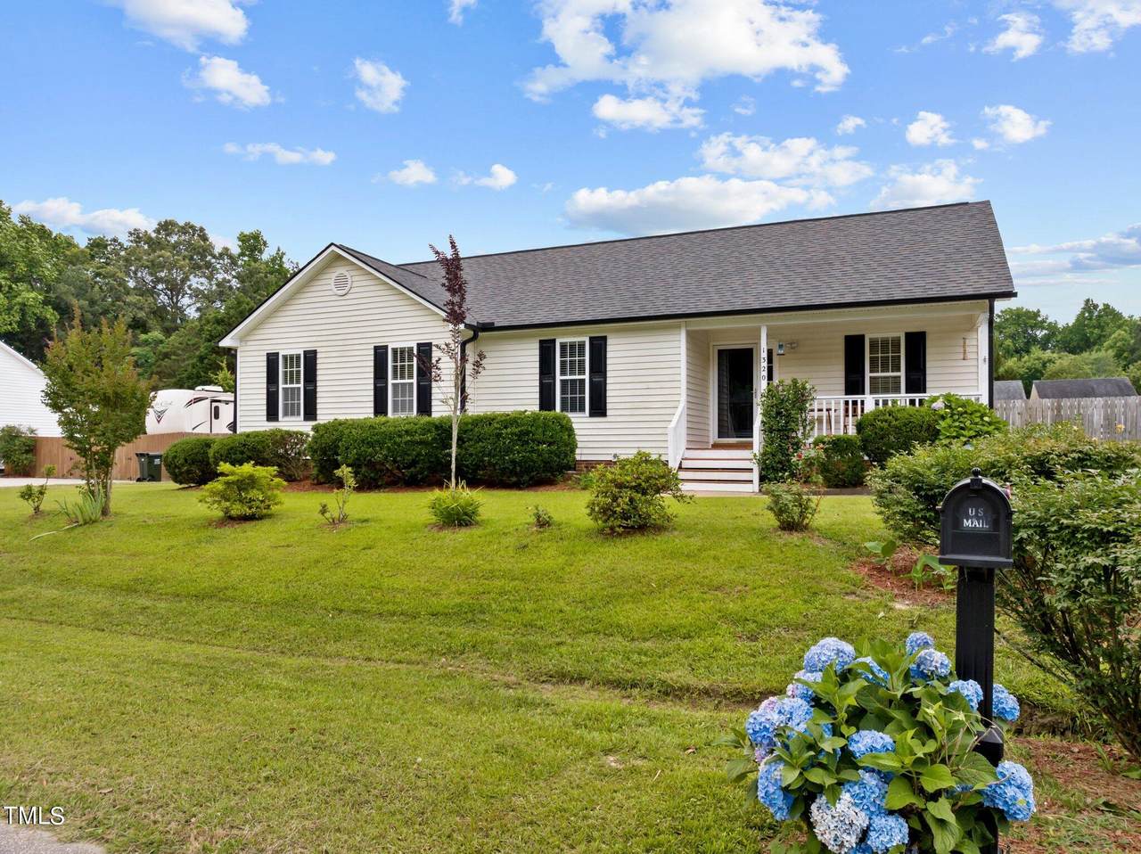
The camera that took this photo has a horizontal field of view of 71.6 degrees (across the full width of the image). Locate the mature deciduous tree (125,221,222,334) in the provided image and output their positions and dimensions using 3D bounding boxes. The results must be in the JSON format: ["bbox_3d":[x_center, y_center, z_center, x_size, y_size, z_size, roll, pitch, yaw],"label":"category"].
[{"bbox_3d":[-27.189,-5.694,54.000,7.400,17.000,7.200,0,-1,0],"label":"mature deciduous tree"}]

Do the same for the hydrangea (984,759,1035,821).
[{"bbox_3d":[1.377,1.142,2.480,0.165,0.180,0.165,-1,-2,23],"label":"hydrangea"}]

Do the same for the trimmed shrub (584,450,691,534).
[{"bbox_3d":[0.764,0.744,9.100,1.150,0.930,1.100,0,-2,0],"label":"trimmed shrub"}]

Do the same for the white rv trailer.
[{"bbox_3d":[-14.700,0.360,37.800,2.500,3.900,11.000,-1,-2,23],"label":"white rv trailer"}]

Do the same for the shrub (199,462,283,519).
[{"bbox_3d":[-5.236,1.030,12.600,1.320,0.940,1.250,0,-1,0],"label":"shrub"}]

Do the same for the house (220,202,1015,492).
[{"bbox_3d":[1.287,-1.709,19.476,16.000,6.050,9.900,-1,-2,24],"label":"house"}]

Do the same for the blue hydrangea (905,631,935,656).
[{"bbox_3d":[1.157,0.722,2.620,0.105,0.095,0.105,0,-1,0],"label":"blue hydrangea"}]

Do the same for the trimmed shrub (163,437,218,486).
[{"bbox_3d":[-8.388,0.755,17.400,1.220,1.060,1.200,0,-1,0],"label":"trimmed shrub"}]

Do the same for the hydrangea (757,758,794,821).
[{"bbox_3d":[0.634,1.109,2.420,0.150,0.175,0.150,-1,-2,23],"label":"hydrangea"}]

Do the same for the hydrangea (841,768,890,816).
[{"bbox_3d":[0.849,1.051,2.270,0.140,0.140,0.135,0,-1,0],"label":"hydrangea"}]

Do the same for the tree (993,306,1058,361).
[{"bbox_3d":[40.060,-3.986,70.000,7.000,13.800,7.000,0,-1,0],"label":"tree"}]

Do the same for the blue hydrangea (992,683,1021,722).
[{"bbox_3d":[1.519,0.970,2.780,0.140,0.135,0.140,-1,-2,23],"label":"blue hydrangea"}]

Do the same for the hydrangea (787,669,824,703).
[{"bbox_3d":[0.743,0.819,2.500,0.125,0.115,0.125,0,-1,0],"label":"hydrangea"}]

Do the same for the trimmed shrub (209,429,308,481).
[{"bbox_3d":[-6.779,0.630,17.200,2.200,1.200,1.300,-1,-2,23],"label":"trimmed shrub"}]

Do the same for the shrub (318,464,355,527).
[{"bbox_3d":[-3.019,0.880,10.200,0.450,0.780,0.420,-1,-2,23],"label":"shrub"}]

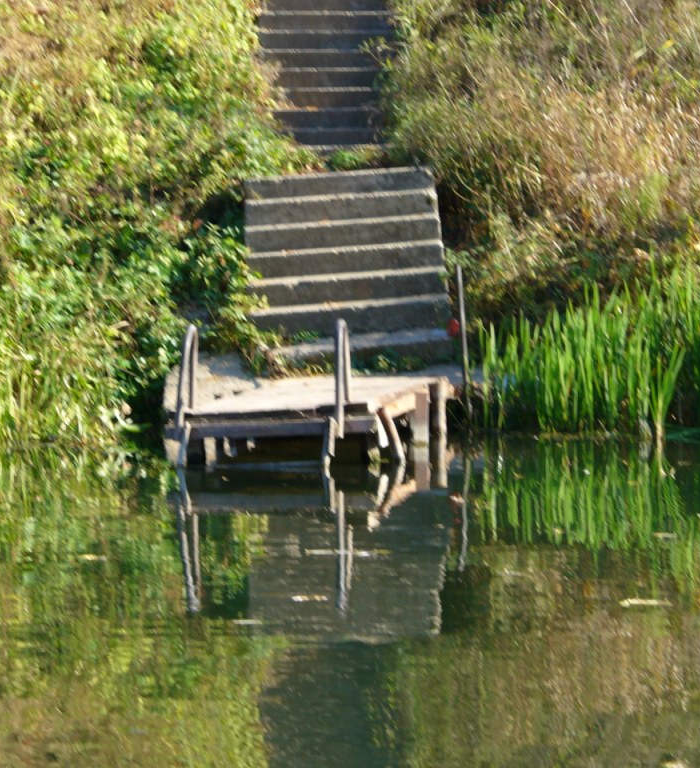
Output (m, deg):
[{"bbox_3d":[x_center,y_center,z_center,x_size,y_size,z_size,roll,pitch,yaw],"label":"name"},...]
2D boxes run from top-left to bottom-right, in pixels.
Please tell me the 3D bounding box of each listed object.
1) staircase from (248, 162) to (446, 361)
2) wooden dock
[{"bbox_3d":[-0.001,-0.848,24.206,1.350,1.120,1.950,-4,8,1],"label":"staircase"},{"bbox_3d":[-0.254,-0.037,22.802,1.820,0.930,1.500,0,8,0],"label":"wooden dock"}]

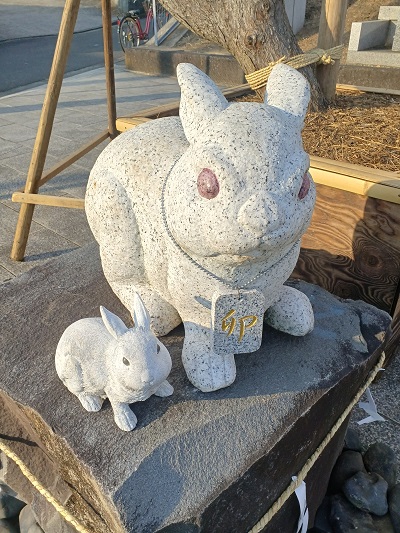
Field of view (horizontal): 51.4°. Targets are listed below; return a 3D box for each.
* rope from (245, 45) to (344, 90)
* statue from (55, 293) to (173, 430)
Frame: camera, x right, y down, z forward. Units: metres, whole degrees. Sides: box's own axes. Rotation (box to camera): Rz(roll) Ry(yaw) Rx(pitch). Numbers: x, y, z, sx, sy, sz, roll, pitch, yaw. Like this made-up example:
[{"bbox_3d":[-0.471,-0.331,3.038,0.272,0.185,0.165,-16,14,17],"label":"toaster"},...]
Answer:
[{"bbox_3d":[0.399,-0.840,1.754,0.400,0.170,0.220,-2,33,0],"label":"rope"},{"bbox_3d":[-0.130,0.103,0.565,0.160,0.168,0.103,24,41,34],"label":"statue"}]

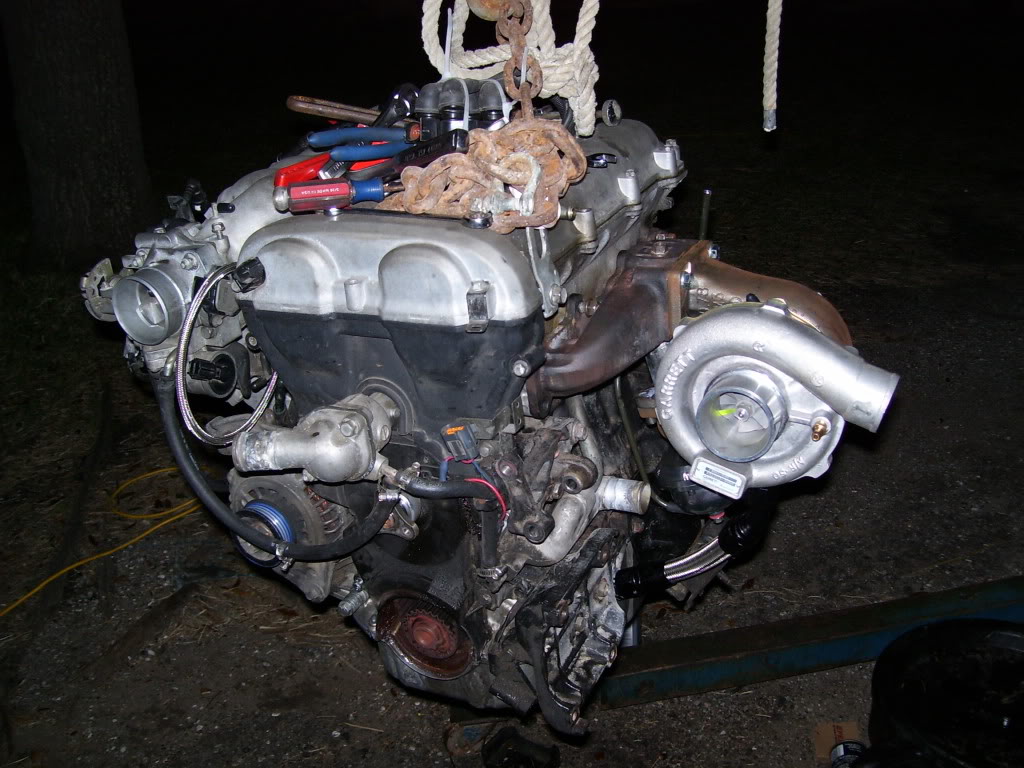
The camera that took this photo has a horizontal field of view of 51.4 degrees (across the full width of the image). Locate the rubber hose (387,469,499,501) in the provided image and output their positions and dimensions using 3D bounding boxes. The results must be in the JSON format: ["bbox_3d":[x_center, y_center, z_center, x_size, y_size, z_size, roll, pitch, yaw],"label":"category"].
[{"bbox_3d":[-0.061,0.087,0.923,0.095,0.028,0.028,2,22,9],"label":"rubber hose"}]

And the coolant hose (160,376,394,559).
[{"bbox_3d":[-0.225,0.074,0.953,0.245,0.160,0.095,6,23,20],"label":"coolant hose"}]

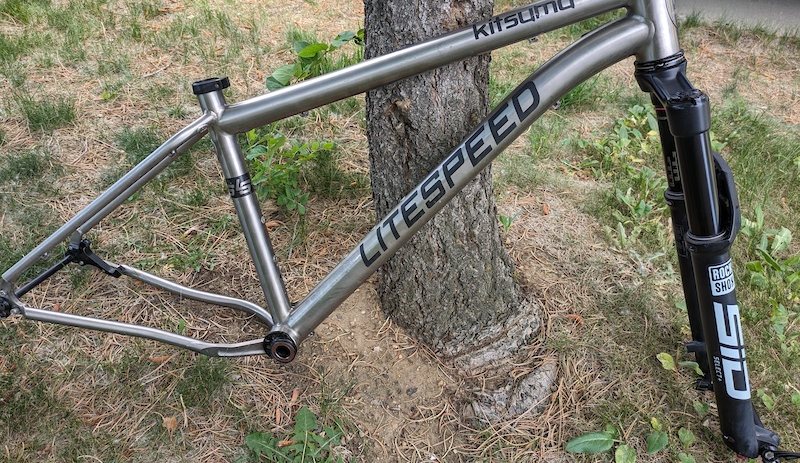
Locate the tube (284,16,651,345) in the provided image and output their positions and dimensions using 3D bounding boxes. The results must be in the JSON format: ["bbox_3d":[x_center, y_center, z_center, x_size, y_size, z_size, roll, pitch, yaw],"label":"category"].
[{"bbox_3d":[0.051,-0.046,0.805,0.074,0.671,0.048,43,23,-11],"label":"tube"}]

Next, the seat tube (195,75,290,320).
[{"bbox_3d":[-0.222,-0.026,0.858,0.041,0.395,0.040,-8,23,12],"label":"seat tube"}]

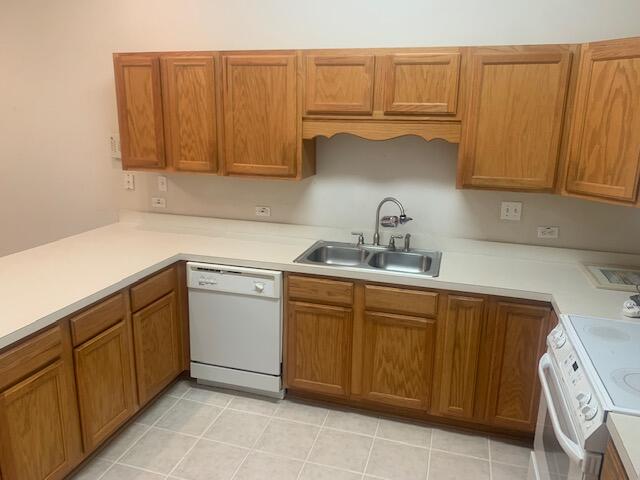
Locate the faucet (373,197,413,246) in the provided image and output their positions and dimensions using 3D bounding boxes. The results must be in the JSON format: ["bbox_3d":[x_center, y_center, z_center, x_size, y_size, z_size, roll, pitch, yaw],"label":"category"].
[{"bbox_3d":[0.442,-0.092,3.056,0.110,0.330,0.260,-9,17,-35],"label":"faucet"}]

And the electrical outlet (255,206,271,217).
[{"bbox_3d":[-0.398,-0.198,3.397,0.115,0.070,0.014,5,15,15],"label":"electrical outlet"}]

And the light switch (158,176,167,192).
[{"bbox_3d":[-1.172,-0.413,3.576,0.070,0.115,0.014,5,15,15],"label":"light switch"}]

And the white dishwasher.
[{"bbox_3d":[-0.445,0.511,3.239,0.610,0.870,0.620,5,15,15],"label":"white dishwasher"}]

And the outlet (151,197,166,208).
[{"bbox_3d":[-1.209,-0.277,3.620,0.115,0.070,0.014,5,15,15],"label":"outlet"}]

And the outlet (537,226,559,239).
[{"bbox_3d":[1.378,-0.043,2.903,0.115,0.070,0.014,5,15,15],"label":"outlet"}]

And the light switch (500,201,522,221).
[{"bbox_3d":[1.172,-0.175,2.933,0.115,0.115,0.016,5,15,15],"label":"light switch"}]

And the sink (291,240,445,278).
[{"bbox_3d":[0.317,0.185,2.966,0.835,0.180,0.555,5,15,15],"label":"sink"}]

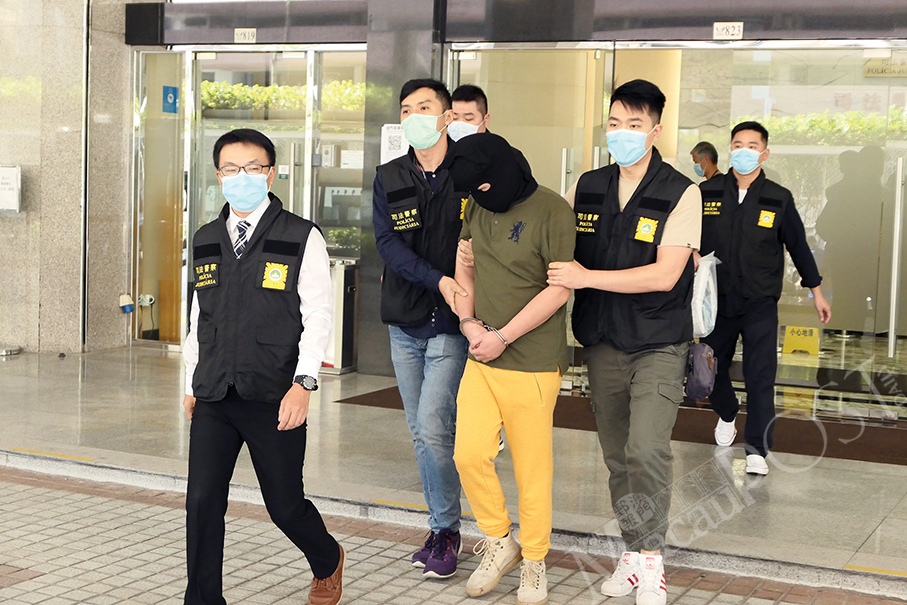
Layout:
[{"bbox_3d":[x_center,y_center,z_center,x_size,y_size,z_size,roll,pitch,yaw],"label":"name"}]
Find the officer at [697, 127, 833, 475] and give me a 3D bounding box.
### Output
[{"bbox_3d":[1.532,-0.065,7.533,0.600,1.670,0.580,4,5,20],"label":"officer"}]

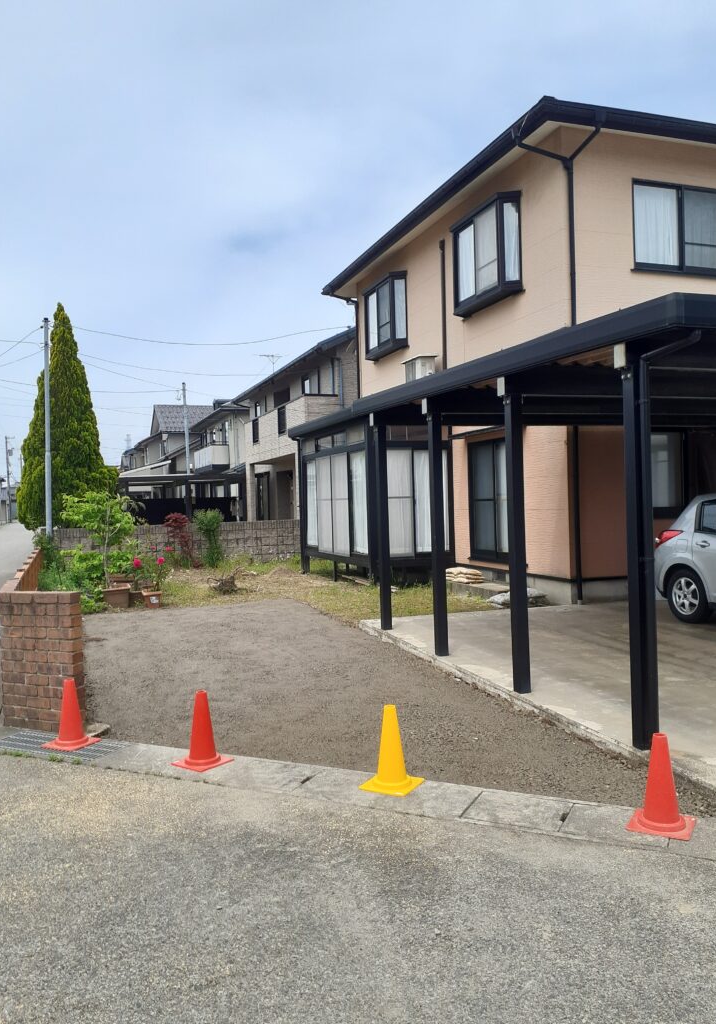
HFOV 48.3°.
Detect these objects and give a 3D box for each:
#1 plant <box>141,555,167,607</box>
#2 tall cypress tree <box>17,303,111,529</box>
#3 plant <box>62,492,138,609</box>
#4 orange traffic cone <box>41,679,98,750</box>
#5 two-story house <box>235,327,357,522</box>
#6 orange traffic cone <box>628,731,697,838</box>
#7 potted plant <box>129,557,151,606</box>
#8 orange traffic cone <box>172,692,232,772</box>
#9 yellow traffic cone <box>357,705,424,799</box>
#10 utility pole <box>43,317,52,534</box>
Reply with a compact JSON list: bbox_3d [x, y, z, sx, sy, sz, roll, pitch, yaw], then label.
[{"bbox_3d":[-2.990,1.020,11.700,0.380,0.790,0.370,-2,1,-20],"label":"plant"},{"bbox_3d":[-6.950,-1.909,19.000,2.400,6.050,2.400,-2,1,-20],"label":"tall cypress tree"},{"bbox_3d":[-3.820,0.571,11.850,1.100,1.700,1.000,-2,1,-18],"label":"plant"},{"bbox_3d":[-2.039,1.418,5.671,0.288,0.450,0.288,-1,1,25],"label":"orange traffic cone"},{"bbox_3d":[0.533,-2.874,29.860,8.300,7.500,12.500,-2,1,-20],"label":"two-story house"},{"bbox_3d":[1.526,1.345,4.016,0.288,0.450,0.288,-1,1,29],"label":"orange traffic cone"},{"bbox_3d":[-3.310,1.038,12.100,0.340,0.720,0.340,-2,1,-15],"label":"potted plant"},{"bbox_3d":[-1.007,1.387,5.157,0.287,0.455,0.287,-1,1,38],"label":"orange traffic cone"},{"bbox_3d":[0.195,1.359,4.656,0.287,0.455,0.287,-1,1,28],"label":"yellow traffic cone"},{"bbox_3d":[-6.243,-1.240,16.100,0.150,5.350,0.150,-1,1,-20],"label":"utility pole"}]

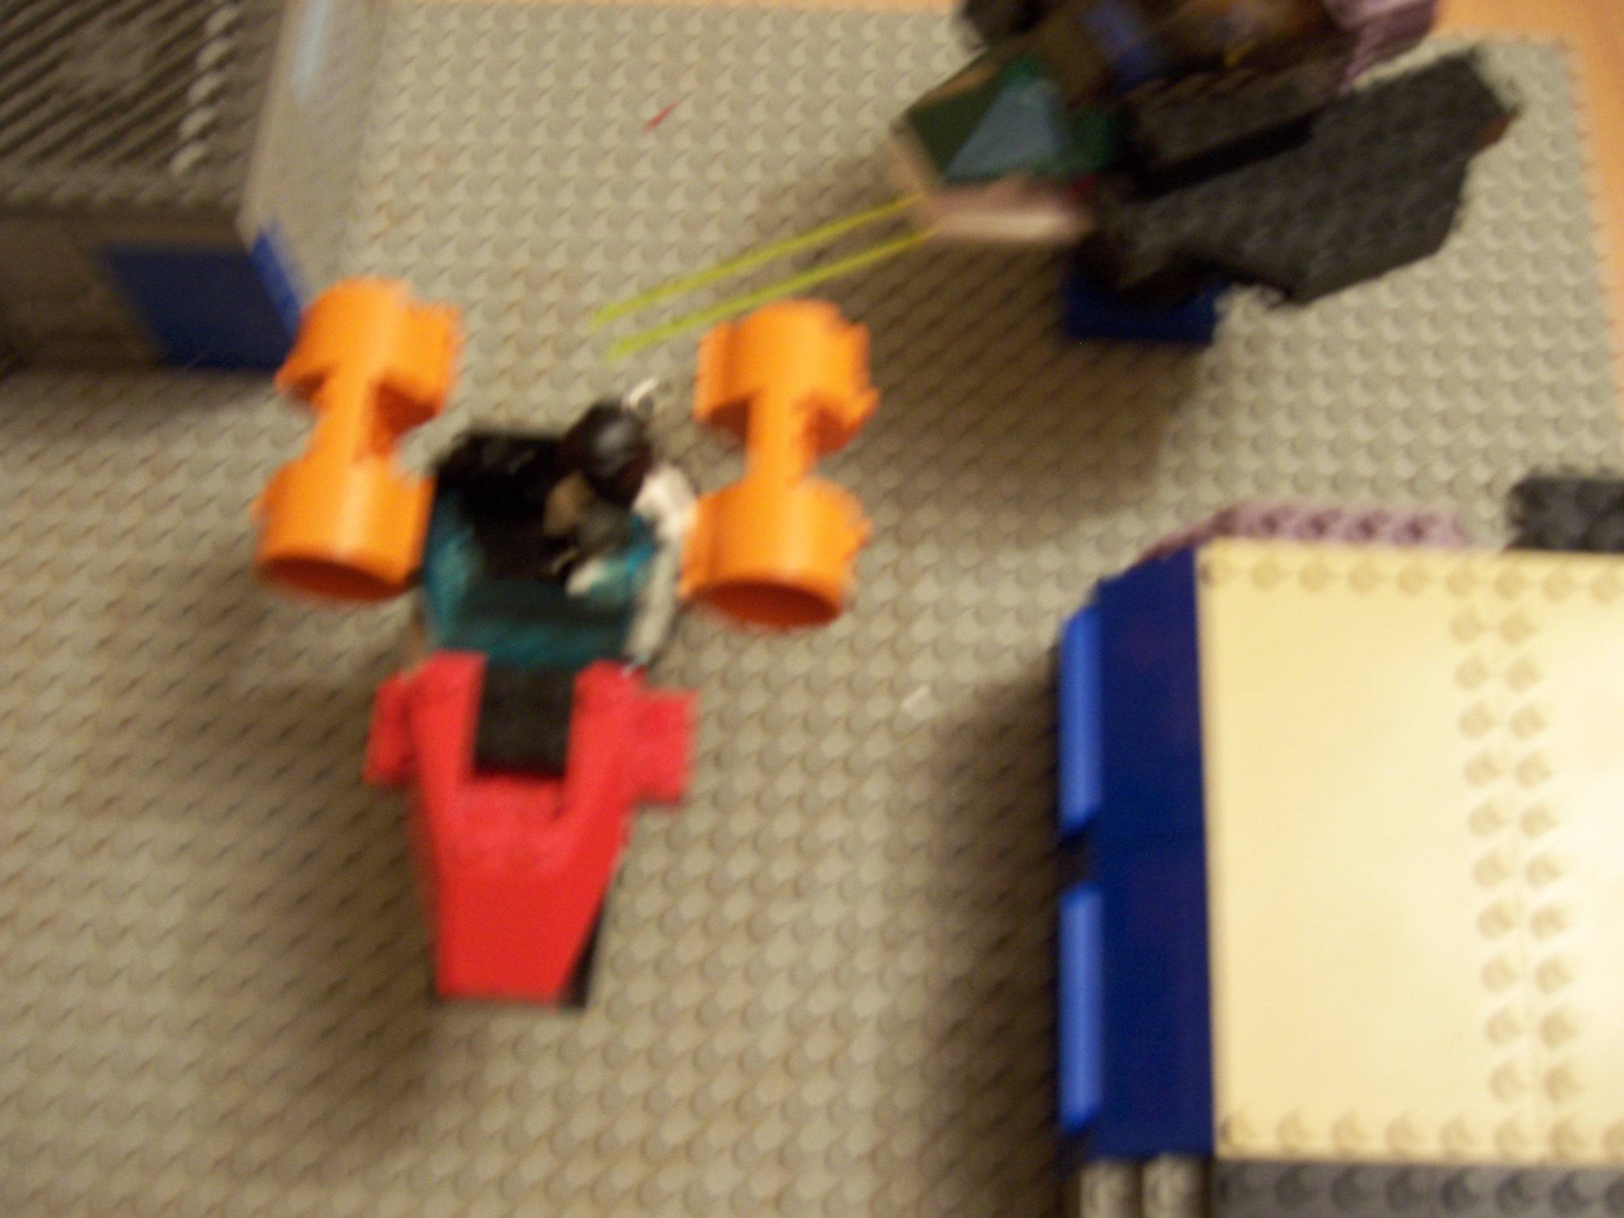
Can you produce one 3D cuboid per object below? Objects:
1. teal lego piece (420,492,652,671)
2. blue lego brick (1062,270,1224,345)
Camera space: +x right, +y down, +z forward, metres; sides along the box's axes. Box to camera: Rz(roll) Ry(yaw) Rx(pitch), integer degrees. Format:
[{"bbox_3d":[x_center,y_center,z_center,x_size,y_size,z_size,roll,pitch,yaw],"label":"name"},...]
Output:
[{"bbox_3d":[-0.042,-0.004,0.255,0.032,0.017,0.024,3,68,2],"label":"teal lego piece"},{"bbox_3d":[0.069,-0.066,0.356,0.032,0.011,0.016,3,68,2],"label":"blue lego brick"}]

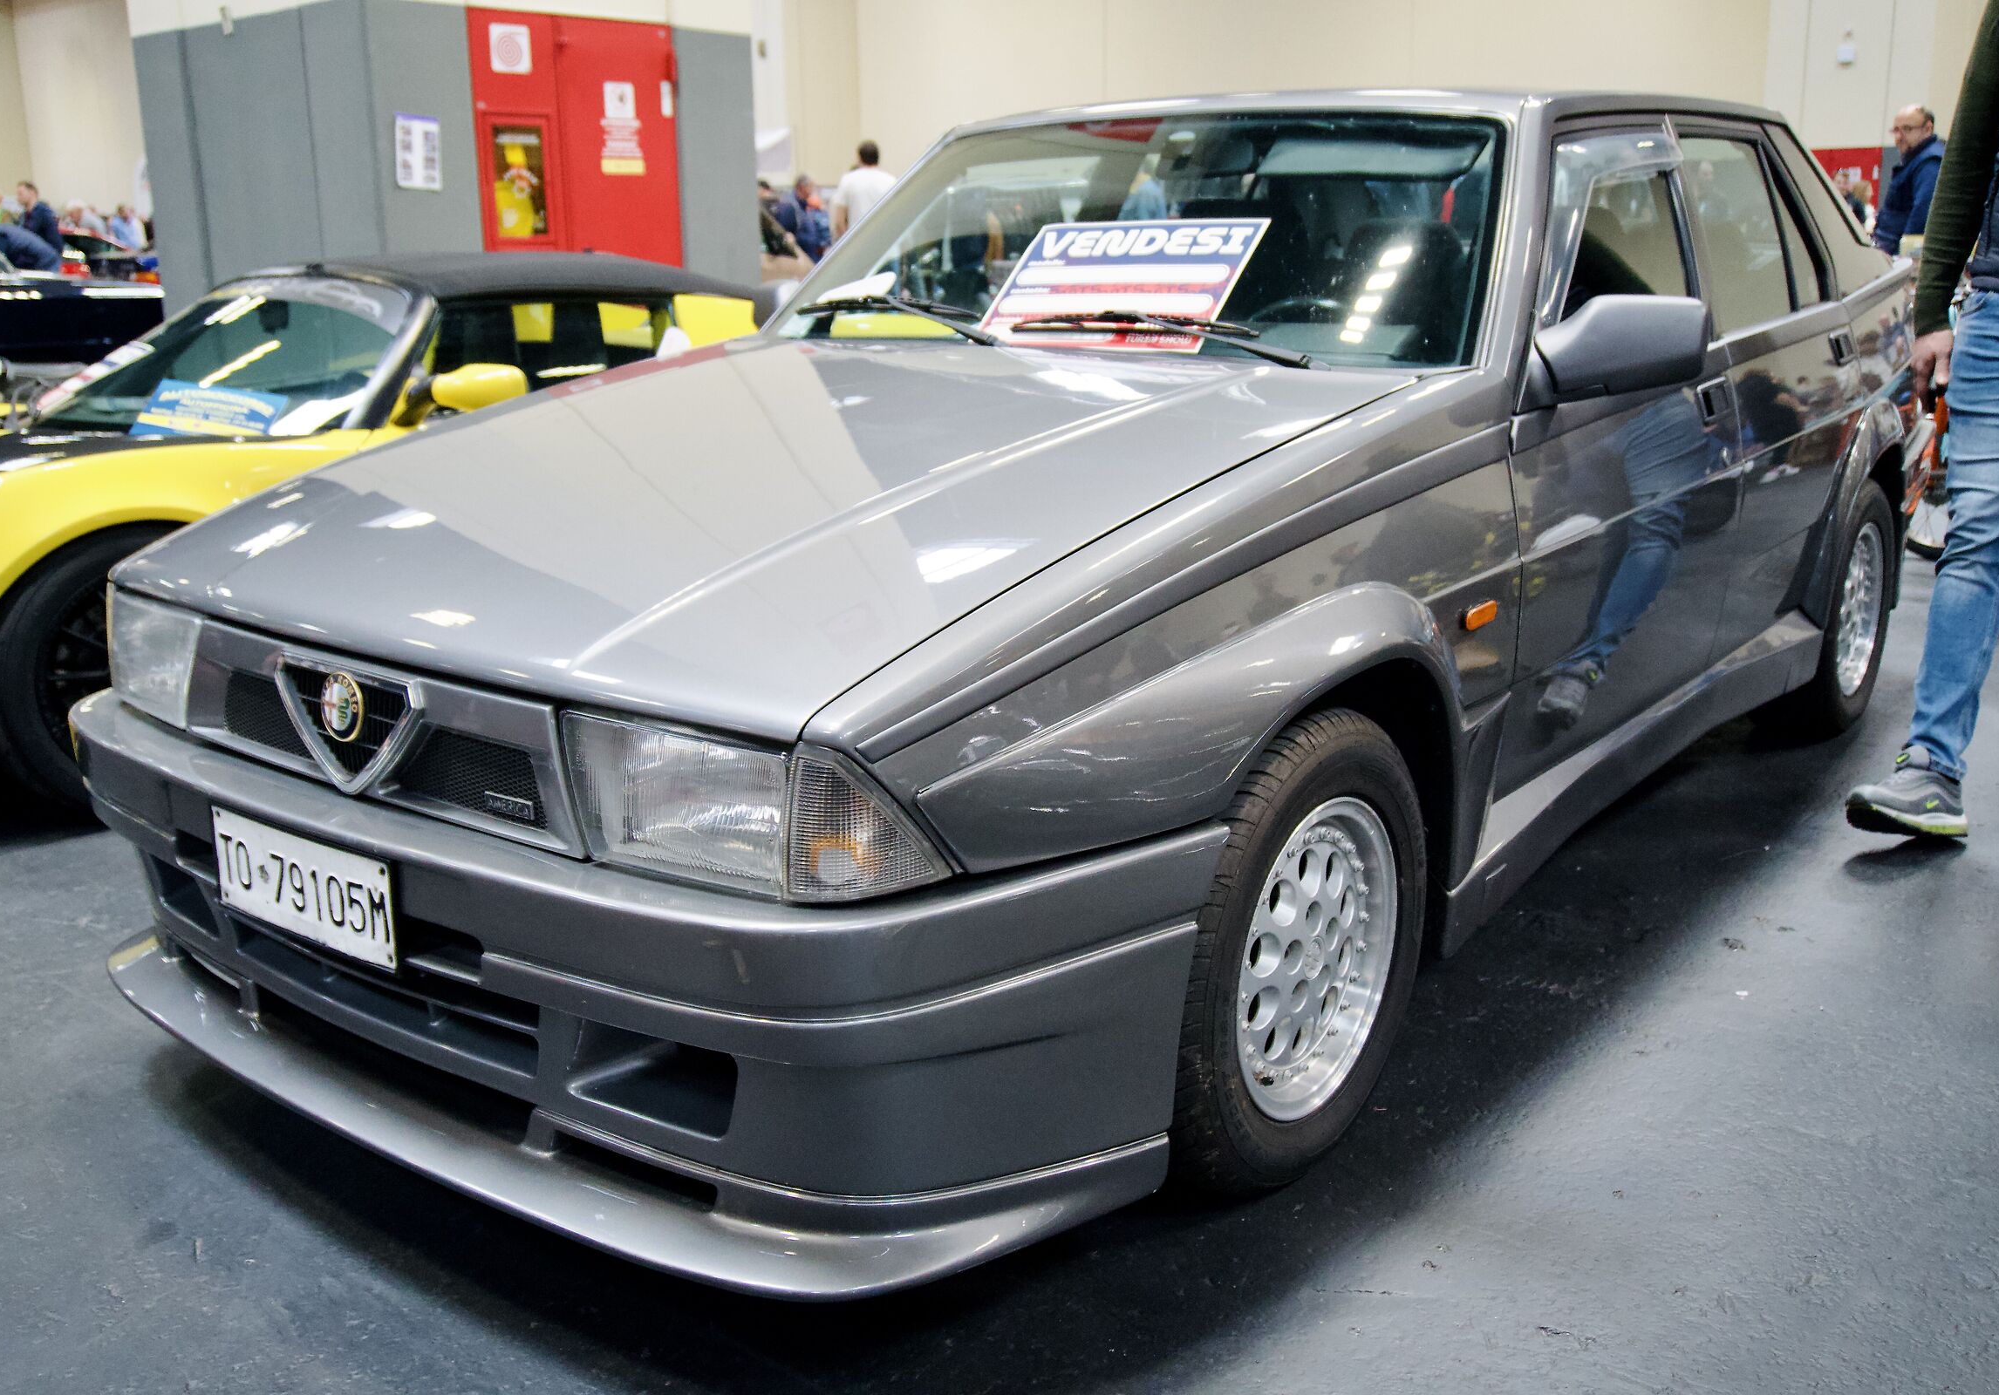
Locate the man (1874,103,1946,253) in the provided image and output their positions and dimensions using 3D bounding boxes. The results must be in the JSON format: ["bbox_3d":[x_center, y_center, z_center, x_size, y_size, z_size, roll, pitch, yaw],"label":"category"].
[{"bbox_3d":[4.319,-1.957,8.738,0.380,1.740,0.520,-9,16,-29],"label":"man"}]

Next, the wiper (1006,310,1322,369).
[{"bbox_3d":[0.238,-0.531,2.686,0.562,0.067,0.100,11,18,37],"label":"wiper"}]

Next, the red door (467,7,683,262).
[{"bbox_3d":[-1.931,-2.068,8.481,0.080,2.130,1.060,11,19,39],"label":"red door"}]

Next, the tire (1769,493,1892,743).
[{"bbox_3d":[1.874,-0.212,4.142,0.198,0.584,0.584,11,18,37],"label":"tire"}]

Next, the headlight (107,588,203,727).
[{"bbox_3d":[-1.085,-0.058,2.346,0.390,0.155,0.145,11,18,37],"label":"headlight"}]

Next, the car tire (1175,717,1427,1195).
[{"bbox_3d":[0.318,0.305,2.241,0.198,0.584,0.584,11,18,37],"label":"car tire"}]

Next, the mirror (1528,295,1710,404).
[{"bbox_3d":[0.799,-0.455,2.343,0.200,0.135,0.140,11,18,37],"label":"mirror"}]

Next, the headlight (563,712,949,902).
[{"bbox_3d":[-0.235,0.100,1.698,0.390,0.155,0.145,11,18,37],"label":"headlight"}]

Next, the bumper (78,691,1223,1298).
[{"bbox_3d":[-0.583,0.263,2.182,1.640,0.440,0.585,11,18,37],"label":"bumper"}]

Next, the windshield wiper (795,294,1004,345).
[{"bbox_3d":[-0.181,-0.630,3.033,0.090,0.070,0.520,-14,20,-42],"label":"windshield wiper"}]

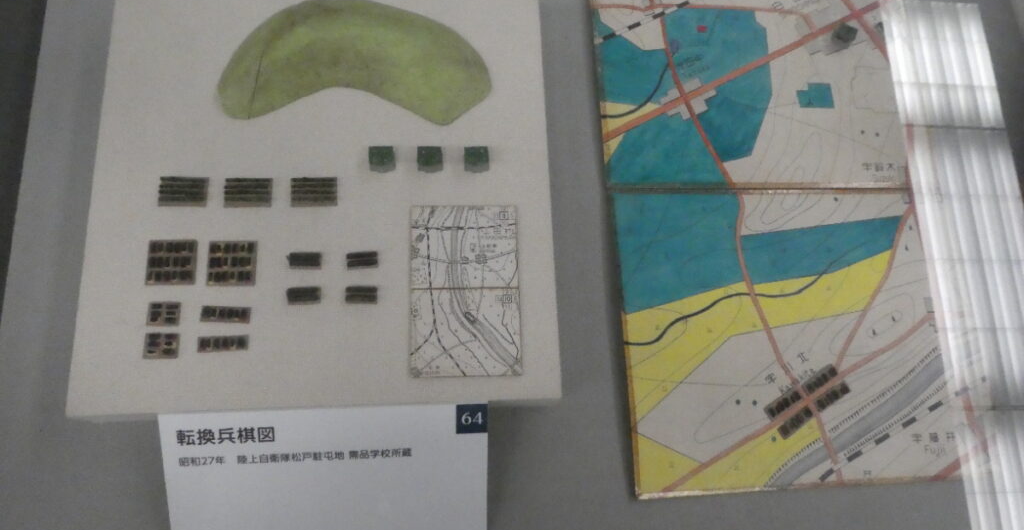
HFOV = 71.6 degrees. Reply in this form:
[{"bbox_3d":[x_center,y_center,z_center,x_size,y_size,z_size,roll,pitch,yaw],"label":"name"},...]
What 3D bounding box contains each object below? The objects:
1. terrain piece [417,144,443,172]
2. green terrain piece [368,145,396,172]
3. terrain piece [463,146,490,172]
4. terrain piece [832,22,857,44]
[{"bbox_3d":[-0.056,-0.072,0.483,0.017,0.012,0.014,-2,75,-6],"label":"terrain piece"},{"bbox_3d":[-0.088,-0.072,0.480,0.017,0.012,0.014,-3,75,-6],"label":"green terrain piece"},{"bbox_3d":[-0.024,-0.073,0.487,0.017,0.012,0.014,-2,75,-6],"label":"terrain piece"},{"bbox_3d":[0.279,-0.191,0.592,0.015,0.011,0.015,24,74,1],"label":"terrain piece"}]

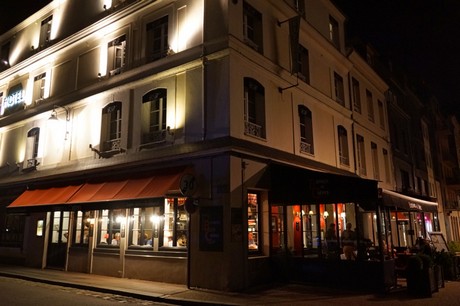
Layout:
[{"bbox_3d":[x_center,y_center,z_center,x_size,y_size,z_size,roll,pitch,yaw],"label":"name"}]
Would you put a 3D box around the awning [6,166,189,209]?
[{"bbox_3d":[-5.167,1.321,11.905,9.000,0.930,0.900,-8,-14,33],"label":"awning"}]

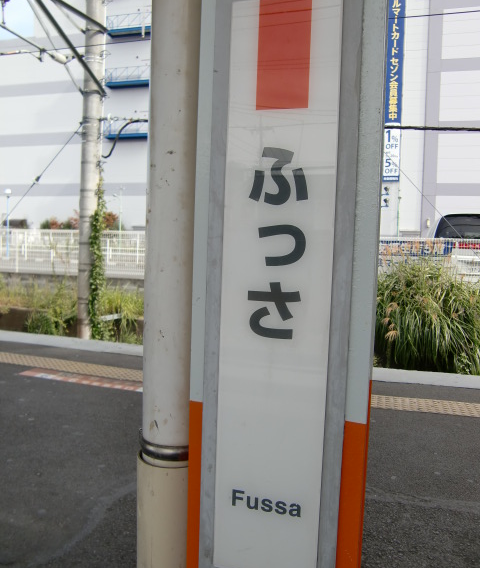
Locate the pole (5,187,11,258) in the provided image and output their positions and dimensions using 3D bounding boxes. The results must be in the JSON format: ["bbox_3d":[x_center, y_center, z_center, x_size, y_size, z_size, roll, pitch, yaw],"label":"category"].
[{"bbox_3d":[-13.456,-3.494,30.000,0.340,4.050,0.340,1,4,-17],"label":"pole"}]

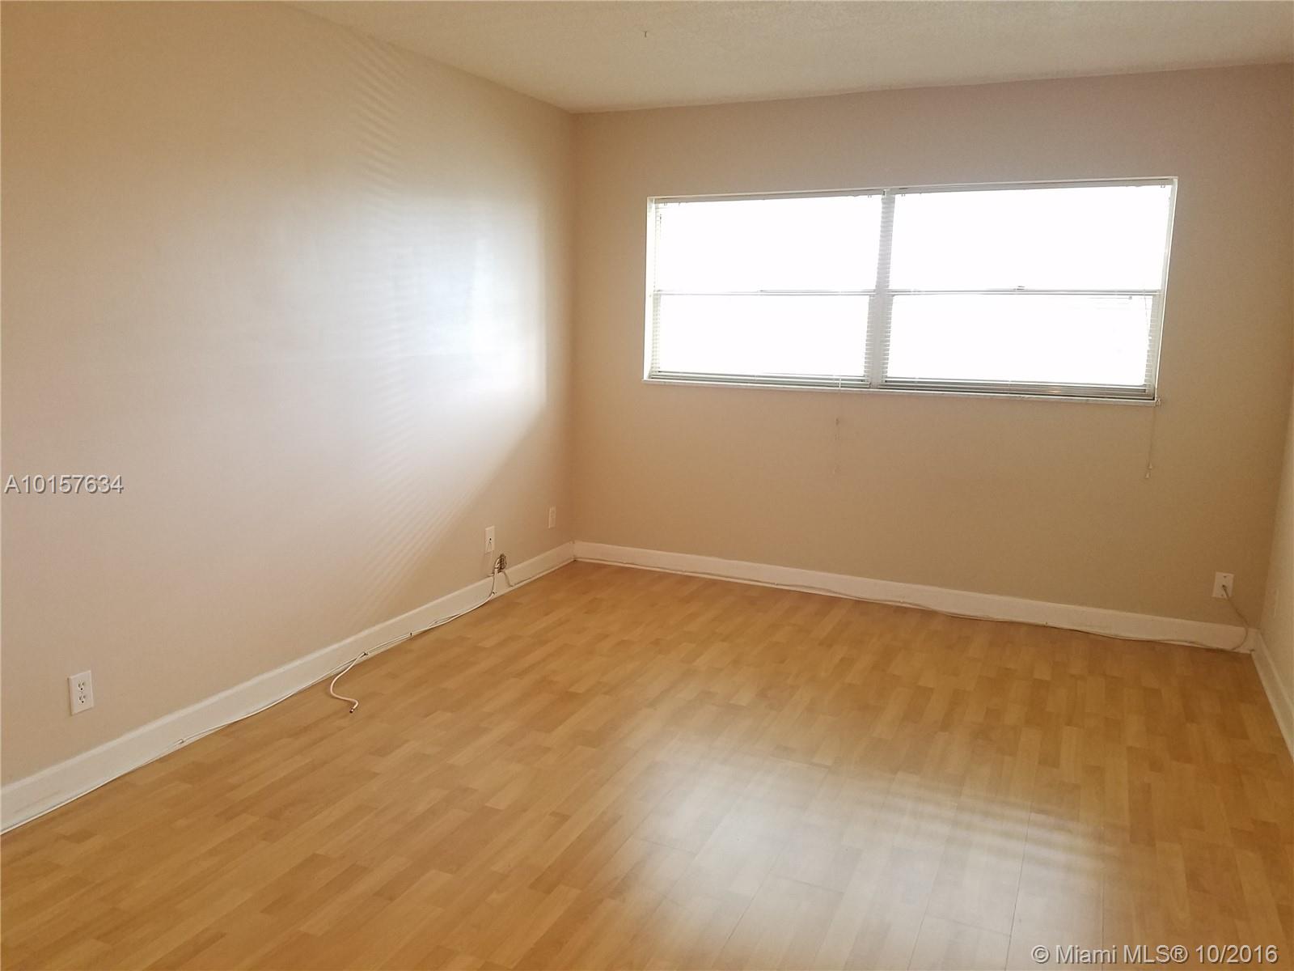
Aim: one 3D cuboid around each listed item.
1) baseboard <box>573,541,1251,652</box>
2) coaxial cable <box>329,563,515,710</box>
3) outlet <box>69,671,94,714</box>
[{"bbox_3d":[1.104,0.521,4.895,3.350,0.120,0.016,6,12,24],"label":"baseboard"},{"bbox_3d":[-0.890,0.589,4.206,0.315,0.180,1.500,6,12,24],"label":"coaxial cable"},{"bbox_3d":[-1.663,0.611,2.866,0.009,0.115,0.068,6,12,24],"label":"outlet"}]

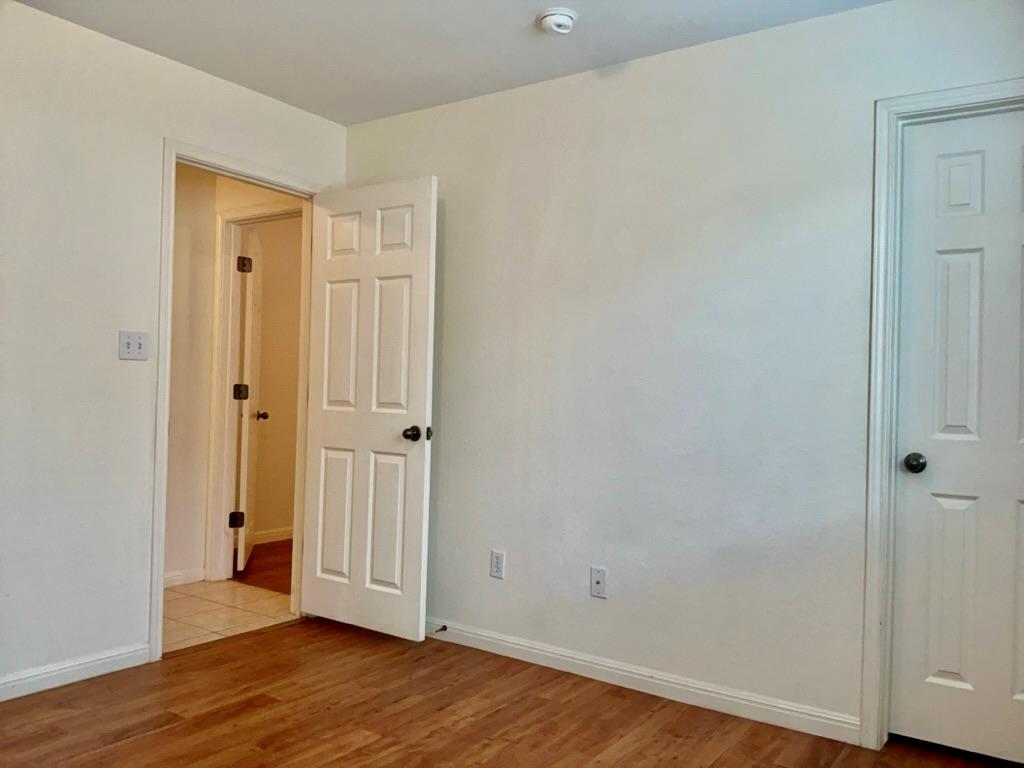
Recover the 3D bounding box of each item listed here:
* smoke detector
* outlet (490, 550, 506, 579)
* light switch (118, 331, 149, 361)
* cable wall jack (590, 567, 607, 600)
[{"bbox_3d":[0.159,-1.264,2.801,0.138,0.042,0.138,2,-1,0],"label":"smoke detector"},{"bbox_3d":[-0.060,0.778,3.430,0.070,0.114,0.010,1,-1,34],"label":"outlet"},{"bbox_3d":[-1.494,-0.150,3.151,0.015,0.114,0.116,1,-1,36],"label":"light switch"},{"bbox_3d":[0.344,0.787,3.158,0.070,0.114,0.010,1,-1,34],"label":"cable wall jack"}]

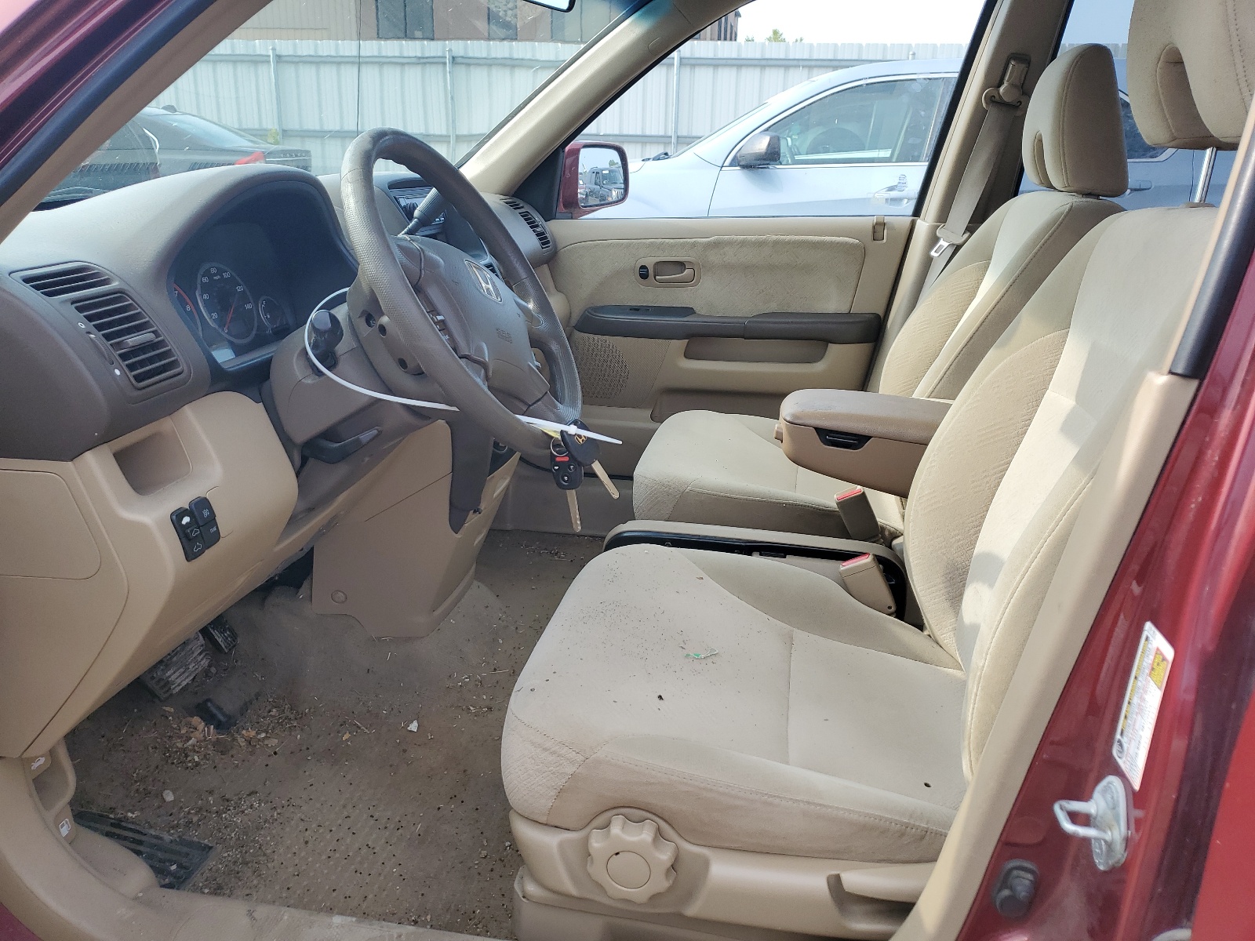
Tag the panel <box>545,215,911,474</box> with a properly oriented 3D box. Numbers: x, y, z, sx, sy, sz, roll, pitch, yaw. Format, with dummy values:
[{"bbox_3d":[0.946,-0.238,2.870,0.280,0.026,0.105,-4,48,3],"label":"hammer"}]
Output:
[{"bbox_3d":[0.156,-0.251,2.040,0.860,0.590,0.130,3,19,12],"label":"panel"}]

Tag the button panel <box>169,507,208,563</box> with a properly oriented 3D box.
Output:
[{"bbox_3d":[-0.411,0.060,0.879,0.015,0.049,0.026,-8,17,15],"label":"button panel"}]

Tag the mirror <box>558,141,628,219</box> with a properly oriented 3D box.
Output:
[{"bbox_3d":[-0.106,-0.684,2.220,0.120,0.180,0.220,10,22,30],"label":"mirror"}]

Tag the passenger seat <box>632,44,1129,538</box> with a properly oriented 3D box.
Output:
[{"bbox_3d":[0.426,-0.224,1.621,0.770,0.930,0.530,3,19,12],"label":"passenger seat"}]

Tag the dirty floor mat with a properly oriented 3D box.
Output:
[{"bbox_3d":[-0.294,0.302,1.585,0.700,0.140,1.250,3,19,12],"label":"dirty floor mat"}]

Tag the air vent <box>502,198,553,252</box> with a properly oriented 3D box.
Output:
[{"bbox_3d":[-0.209,-0.503,1.927,0.050,0.135,0.085,-33,9,21],"label":"air vent"}]

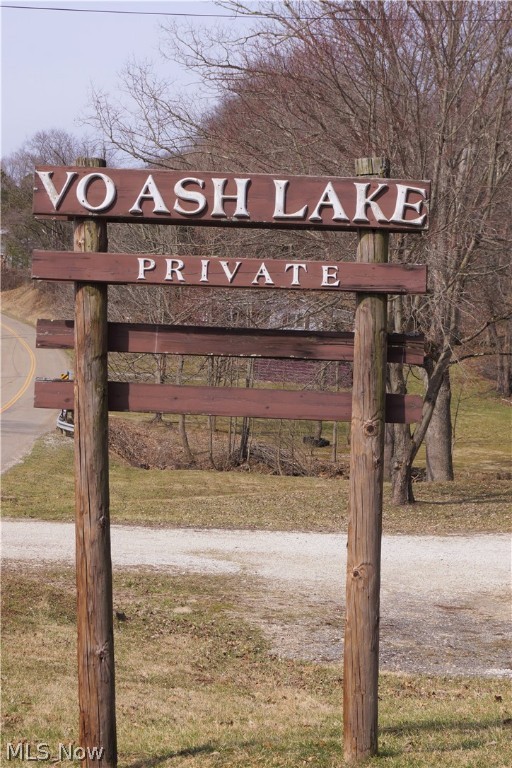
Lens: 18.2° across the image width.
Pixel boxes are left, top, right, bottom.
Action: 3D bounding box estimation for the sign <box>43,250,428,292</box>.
[{"bbox_3d":[-0.125,-0.546,7.850,1.932,0.135,0.040,2,1,-1],"label":"sign"}]

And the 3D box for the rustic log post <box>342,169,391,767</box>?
[{"bbox_3d":[0.550,0.376,7.952,0.165,2.983,0.165,1,1,0],"label":"rustic log post"}]

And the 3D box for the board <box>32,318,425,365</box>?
[{"bbox_3d":[-0.126,-0.212,8.045,1.945,0.143,0.040,2,1,-1],"label":"board"}]

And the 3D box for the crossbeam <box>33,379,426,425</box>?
[{"bbox_3d":[-0.136,0.088,8.045,1.945,0.136,0.040,2,1,-1],"label":"crossbeam"}]

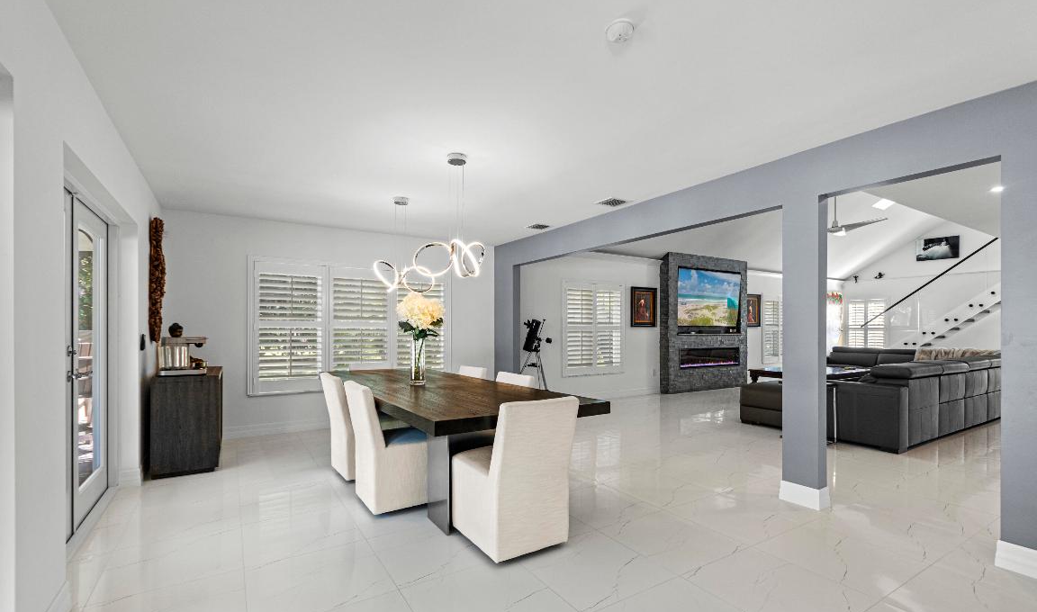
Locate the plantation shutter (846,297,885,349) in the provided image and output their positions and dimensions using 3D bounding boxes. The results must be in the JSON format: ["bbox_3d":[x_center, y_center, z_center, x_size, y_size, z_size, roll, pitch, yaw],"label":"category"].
[{"bbox_3d":[9.120,0.585,11.350,0.090,1.580,0.880,1,-2,-34],"label":"plantation shutter"}]

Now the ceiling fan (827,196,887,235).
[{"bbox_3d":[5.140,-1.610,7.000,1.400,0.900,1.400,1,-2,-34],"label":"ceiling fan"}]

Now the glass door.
[{"bbox_3d":[-2.930,0.369,2.975,0.060,2.030,0.890,1,-2,-34],"label":"glass door"}]

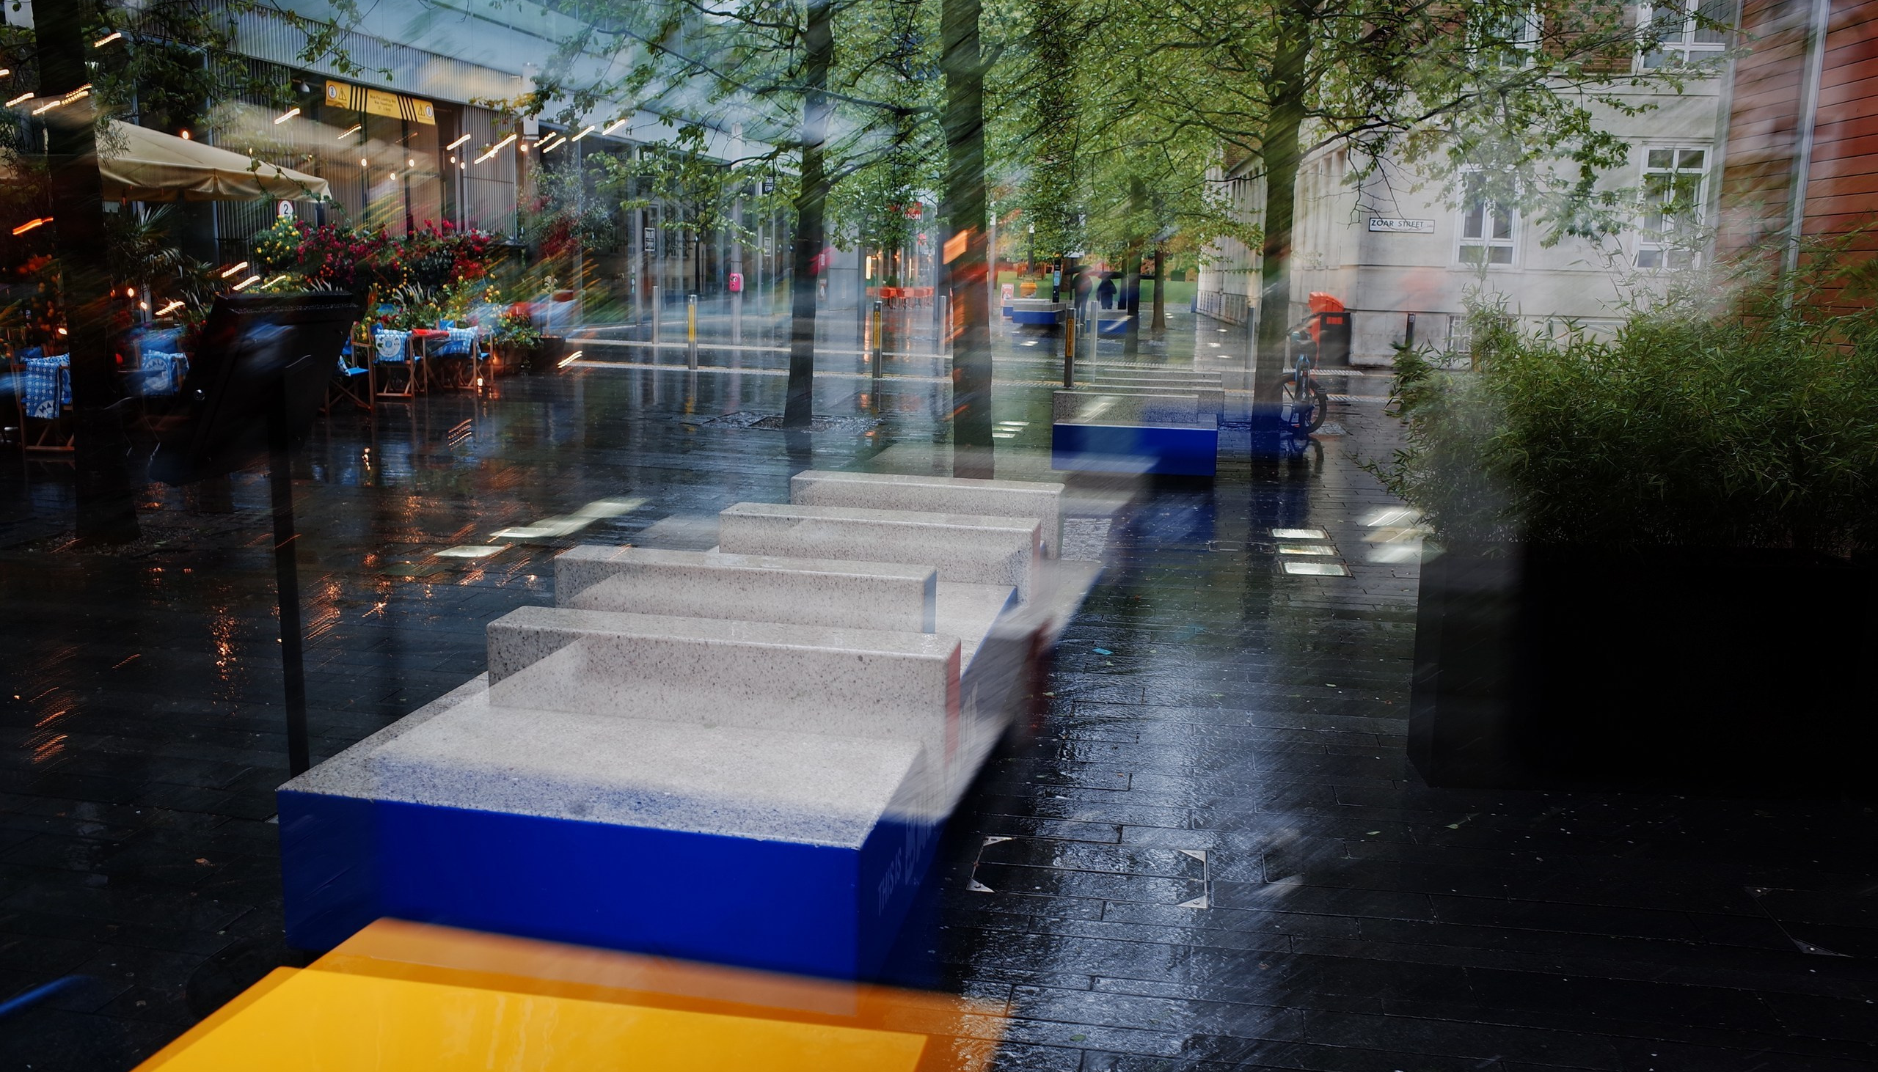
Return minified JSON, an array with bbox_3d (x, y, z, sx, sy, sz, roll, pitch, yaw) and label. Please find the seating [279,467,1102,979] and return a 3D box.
[{"bbox_3d":[-0.444,0.373,5.496,1.470,0.660,4.500,4,11,10],"label":"seating"}]

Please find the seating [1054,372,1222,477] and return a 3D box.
[{"bbox_3d":[1.992,-1.176,14.335,1.450,0.660,4.500,3,10,8],"label":"seating"}]

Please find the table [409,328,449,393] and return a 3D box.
[{"bbox_3d":[-6.415,-2.199,18.394,0.620,0.730,0.620,4,11,14],"label":"table"}]

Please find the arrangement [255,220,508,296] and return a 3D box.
[{"bbox_3d":[-7.804,-3.883,20.300,3.350,1.050,0.850,2,10,0],"label":"arrangement"}]

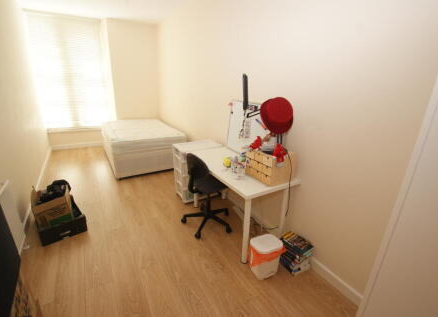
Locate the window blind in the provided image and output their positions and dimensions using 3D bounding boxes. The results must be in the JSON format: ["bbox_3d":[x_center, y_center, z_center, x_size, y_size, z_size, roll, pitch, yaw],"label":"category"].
[{"bbox_3d":[-3.002,-1.701,4.399,1.247,2.187,0.092,-9,23,-32],"label":"window blind"}]

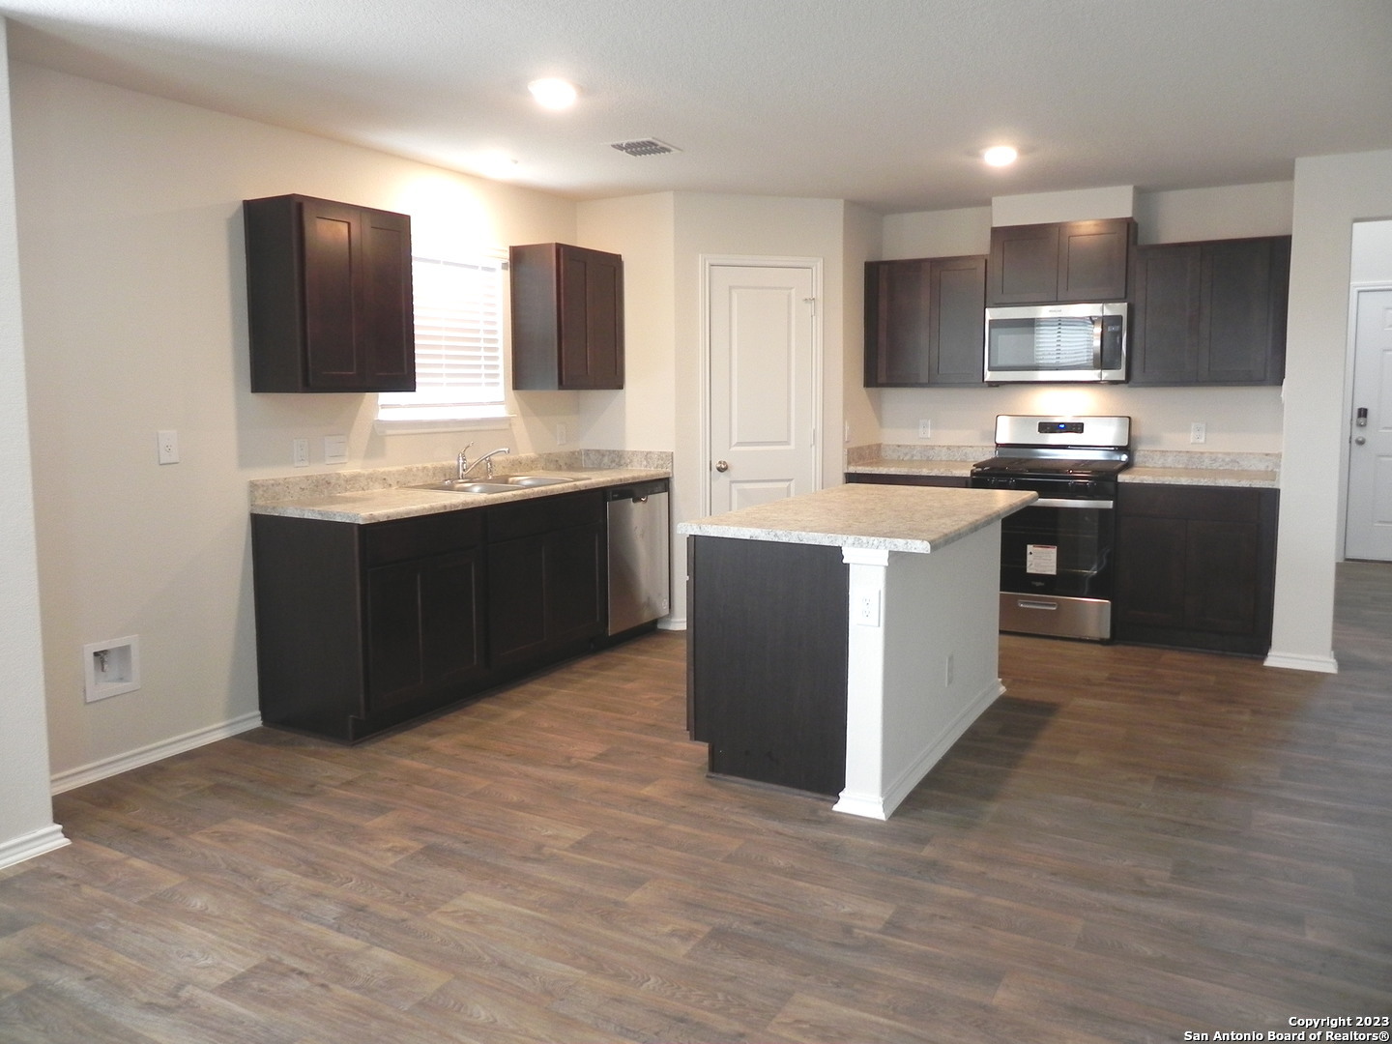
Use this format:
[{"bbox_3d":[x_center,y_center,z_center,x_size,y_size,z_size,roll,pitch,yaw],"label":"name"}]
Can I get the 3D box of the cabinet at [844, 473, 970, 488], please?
[{"bbox_3d":[1.343,0.131,6.307,0.730,0.876,0.624,4,8,29],"label":"cabinet"}]

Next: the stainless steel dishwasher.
[{"bbox_3d":[-0.548,0.187,5.768,0.605,0.820,0.615,4,8,29],"label":"stainless steel dishwasher"}]

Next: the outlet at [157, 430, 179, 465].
[{"bbox_3d":[-1.956,-0.274,3.881,0.010,0.120,0.074,4,8,29],"label":"outlet"}]

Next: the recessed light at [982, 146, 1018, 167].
[{"bbox_3d":[1.402,-1.683,4.817,0.175,0.040,0.175,4,8,29],"label":"recessed light"}]

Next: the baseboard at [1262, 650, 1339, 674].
[{"bbox_3d":[2.950,0.679,5.100,0.312,0.080,0.025,4,8,29],"label":"baseboard"}]

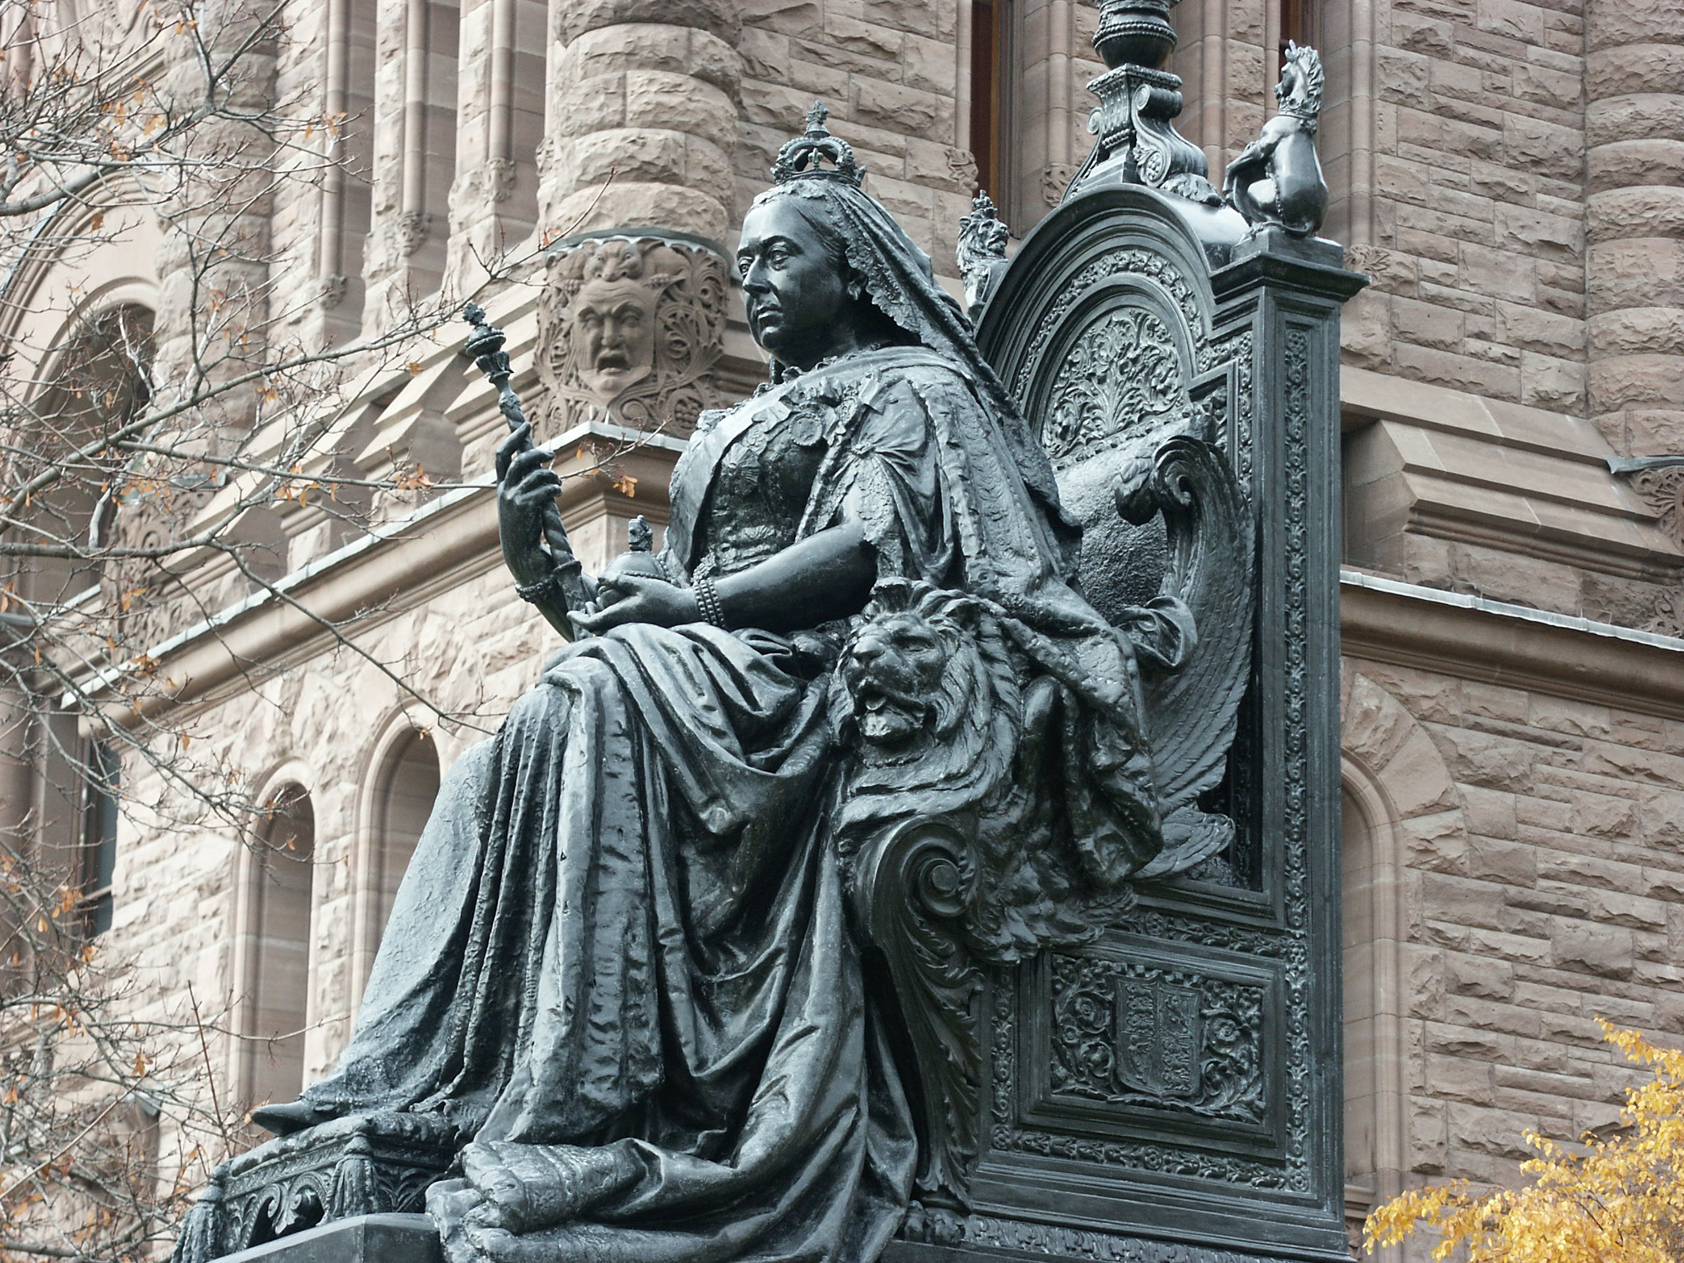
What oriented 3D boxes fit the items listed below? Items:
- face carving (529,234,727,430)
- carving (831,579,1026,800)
[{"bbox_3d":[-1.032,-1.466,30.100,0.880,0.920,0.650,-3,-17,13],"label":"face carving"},{"bbox_3d":[0.163,0.108,11.900,0.360,0.410,0.330,-12,-21,38],"label":"carving"}]

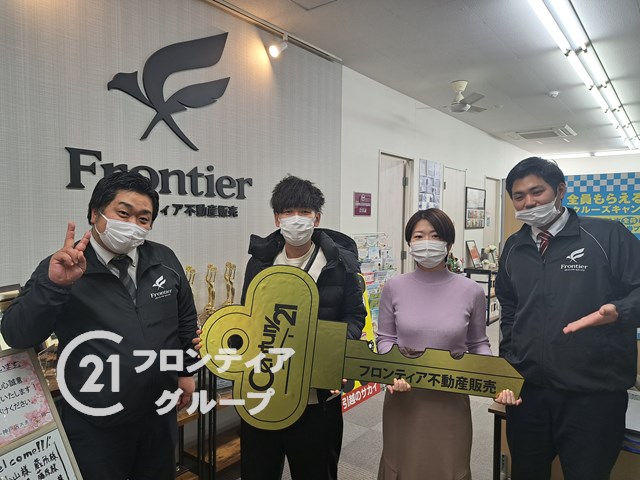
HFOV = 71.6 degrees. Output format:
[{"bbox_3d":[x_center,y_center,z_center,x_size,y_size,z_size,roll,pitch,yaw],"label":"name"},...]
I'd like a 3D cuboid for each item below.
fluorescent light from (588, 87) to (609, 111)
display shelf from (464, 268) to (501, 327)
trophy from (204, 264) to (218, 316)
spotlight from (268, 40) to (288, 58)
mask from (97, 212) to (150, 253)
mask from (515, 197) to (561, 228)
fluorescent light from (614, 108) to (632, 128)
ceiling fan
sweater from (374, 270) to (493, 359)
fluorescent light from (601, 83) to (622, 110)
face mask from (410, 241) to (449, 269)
[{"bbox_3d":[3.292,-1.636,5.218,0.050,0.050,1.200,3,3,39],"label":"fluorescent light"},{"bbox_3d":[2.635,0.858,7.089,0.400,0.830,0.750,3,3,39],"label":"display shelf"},{"bbox_3d":[-0.698,0.341,2.852,0.092,0.370,0.092,3,3,39],"label":"trophy"},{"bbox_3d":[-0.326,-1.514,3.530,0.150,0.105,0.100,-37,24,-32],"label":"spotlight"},{"bbox_3d":[-0.591,-0.015,1.330,0.145,0.105,0.085,17,-4,-41],"label":"mask"},{"bbox_3d":[0.729,-0.092,1.490,0.142,0.088,0.082,-16,-3,37],"label":"mask"},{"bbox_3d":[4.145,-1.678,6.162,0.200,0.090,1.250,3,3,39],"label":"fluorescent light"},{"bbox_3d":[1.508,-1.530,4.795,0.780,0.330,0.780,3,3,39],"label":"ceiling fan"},{"bbox_3d":[0.435,0.297,1.700,0.440,0.390,0.270,1,3,15],"label":"sweater"},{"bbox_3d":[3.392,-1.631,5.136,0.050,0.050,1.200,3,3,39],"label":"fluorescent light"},{"bbox_3d":[0.410,0.054,1.660,0.142,0.105,0.085,2,3,19],"label":"face mask"}]

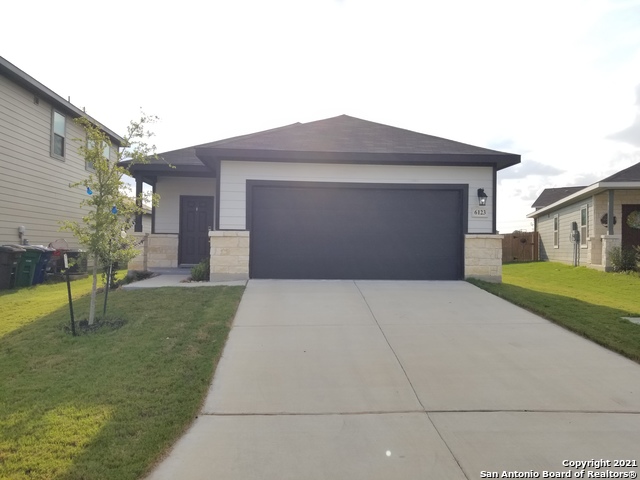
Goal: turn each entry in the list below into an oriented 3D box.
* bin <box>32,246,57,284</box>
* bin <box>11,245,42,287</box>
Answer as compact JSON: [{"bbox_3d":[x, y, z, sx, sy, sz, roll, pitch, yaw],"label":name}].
[{"bbox_3d":[-8.289,0.757,14.061,0.810,1.100,0.680,1,-1,-3],"label":"bin"},{"bbox_3d":[-8.189,0.732,13.261,0.810,1.100,0.680,0,-1,11],"label":"bin"}]

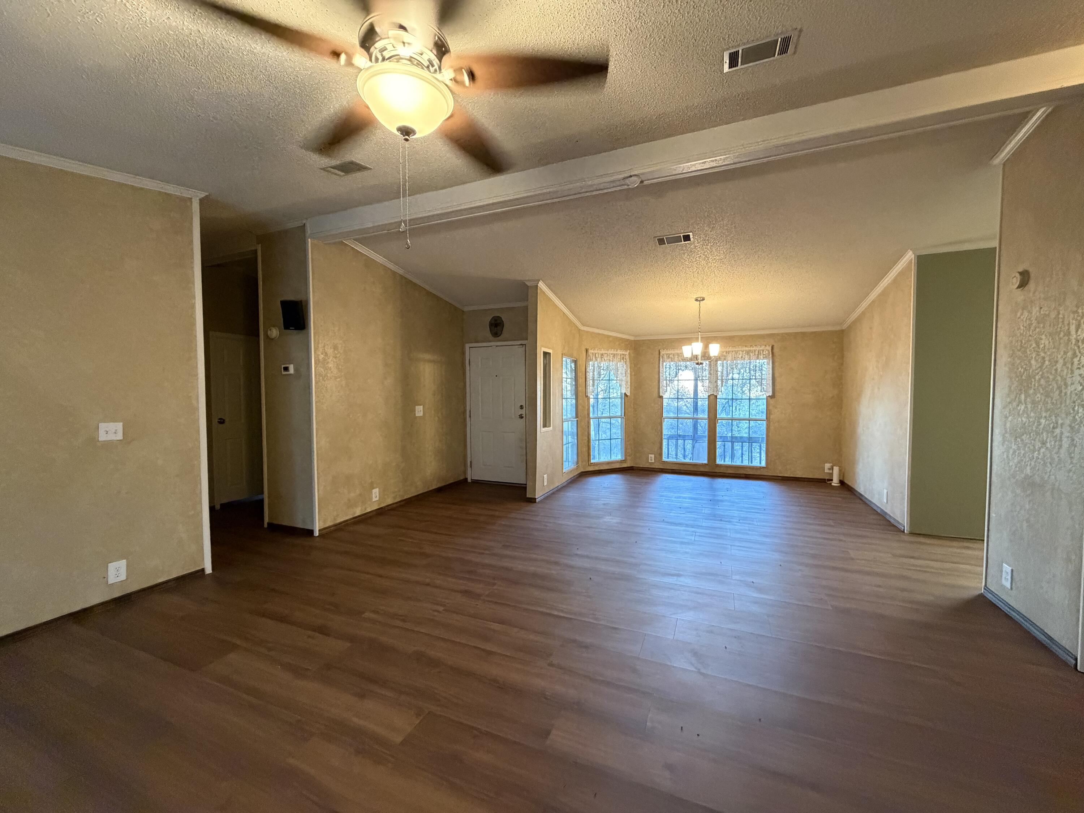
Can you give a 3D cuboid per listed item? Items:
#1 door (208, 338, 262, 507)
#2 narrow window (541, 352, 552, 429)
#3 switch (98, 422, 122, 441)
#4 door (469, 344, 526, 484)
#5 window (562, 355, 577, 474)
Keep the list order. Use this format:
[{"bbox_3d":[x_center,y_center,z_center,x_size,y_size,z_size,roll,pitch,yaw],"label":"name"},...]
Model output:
[{"bbox_3d":[-3.744,0.154,5.518,0.060,2.046,0.759,1,3,24],"label":"door"},{"bbox_3d":[0.053,-0.209,5.728,0.080,1.053,0.360,1,3,22],"label":"narrow window"},{"bbox_3d":[-2.737,0.163,2.791,0.015,0.112,0.116,1,3,24],"label":"switch"},{"bbox_3d":[-0.653,0.105,6.477,1.069,2.084,0.120,1,2,23],"label":"door"},{"bbox_3d":[0.403,0.123,6.443,0.060,1.650,0.660,1,3,24],"label":"window"}]

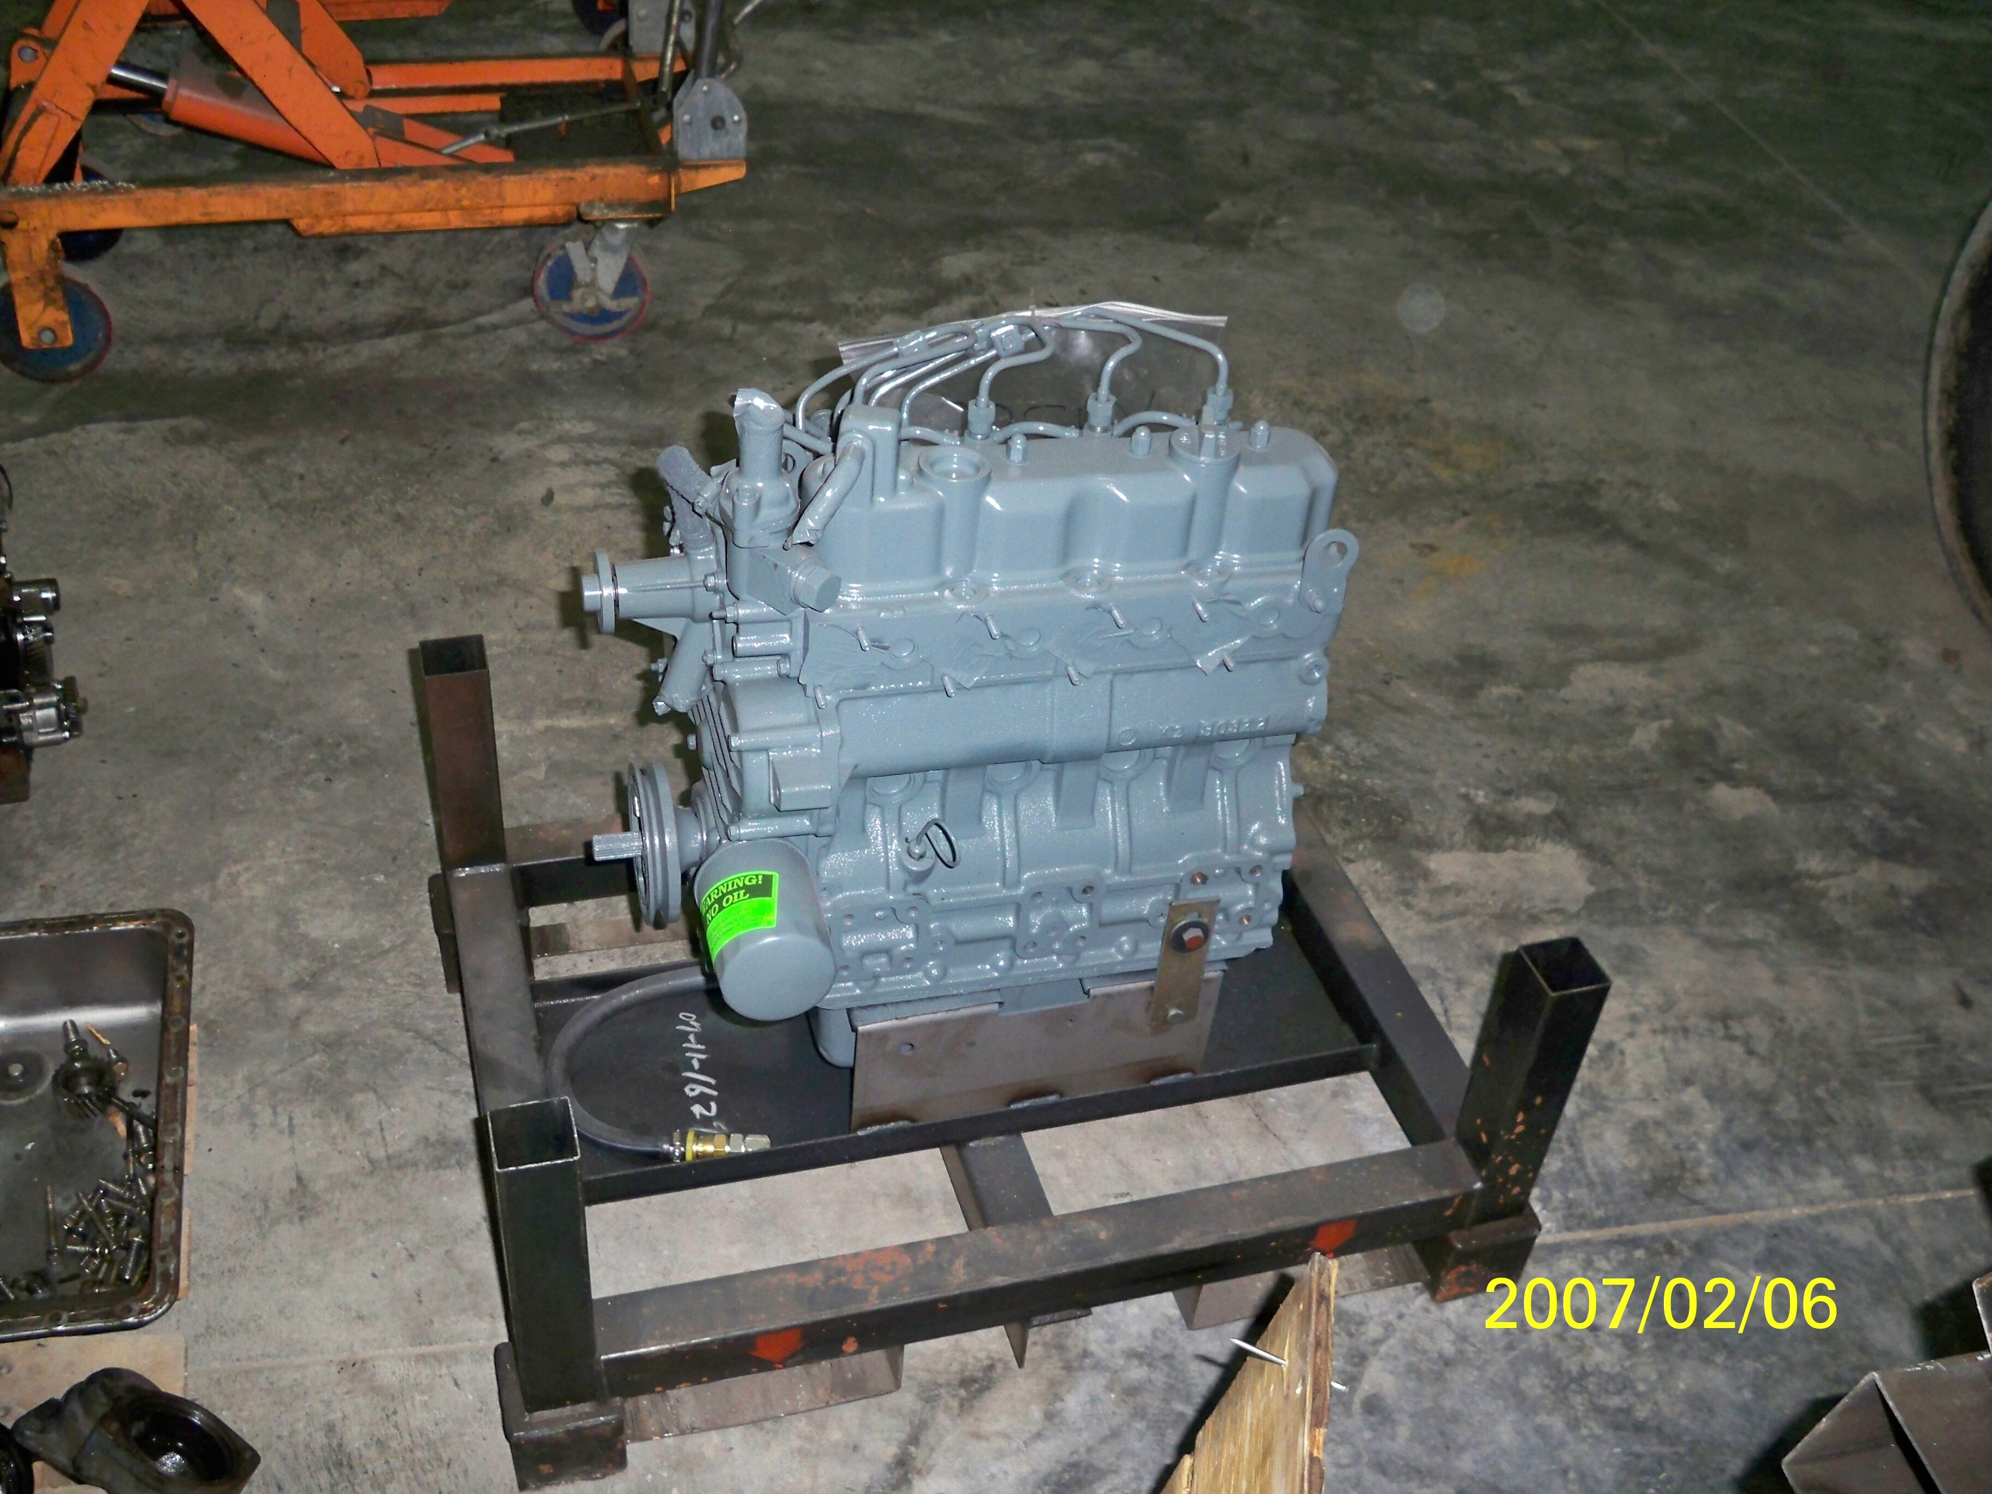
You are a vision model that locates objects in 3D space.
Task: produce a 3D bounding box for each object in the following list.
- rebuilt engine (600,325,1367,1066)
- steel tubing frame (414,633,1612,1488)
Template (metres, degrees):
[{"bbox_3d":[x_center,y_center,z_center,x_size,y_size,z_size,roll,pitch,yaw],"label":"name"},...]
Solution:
[{"bbox_3d":[-0.023,-0.013,1.522,0.561,0.620,0.368,-7,39,-16],"label":"rebuilt engine"},{"bbox_3d":[-0.028,0.179,1.706,0.826,0.343,0.610,-7,39,-16],"label":"steel tubing frame"}]

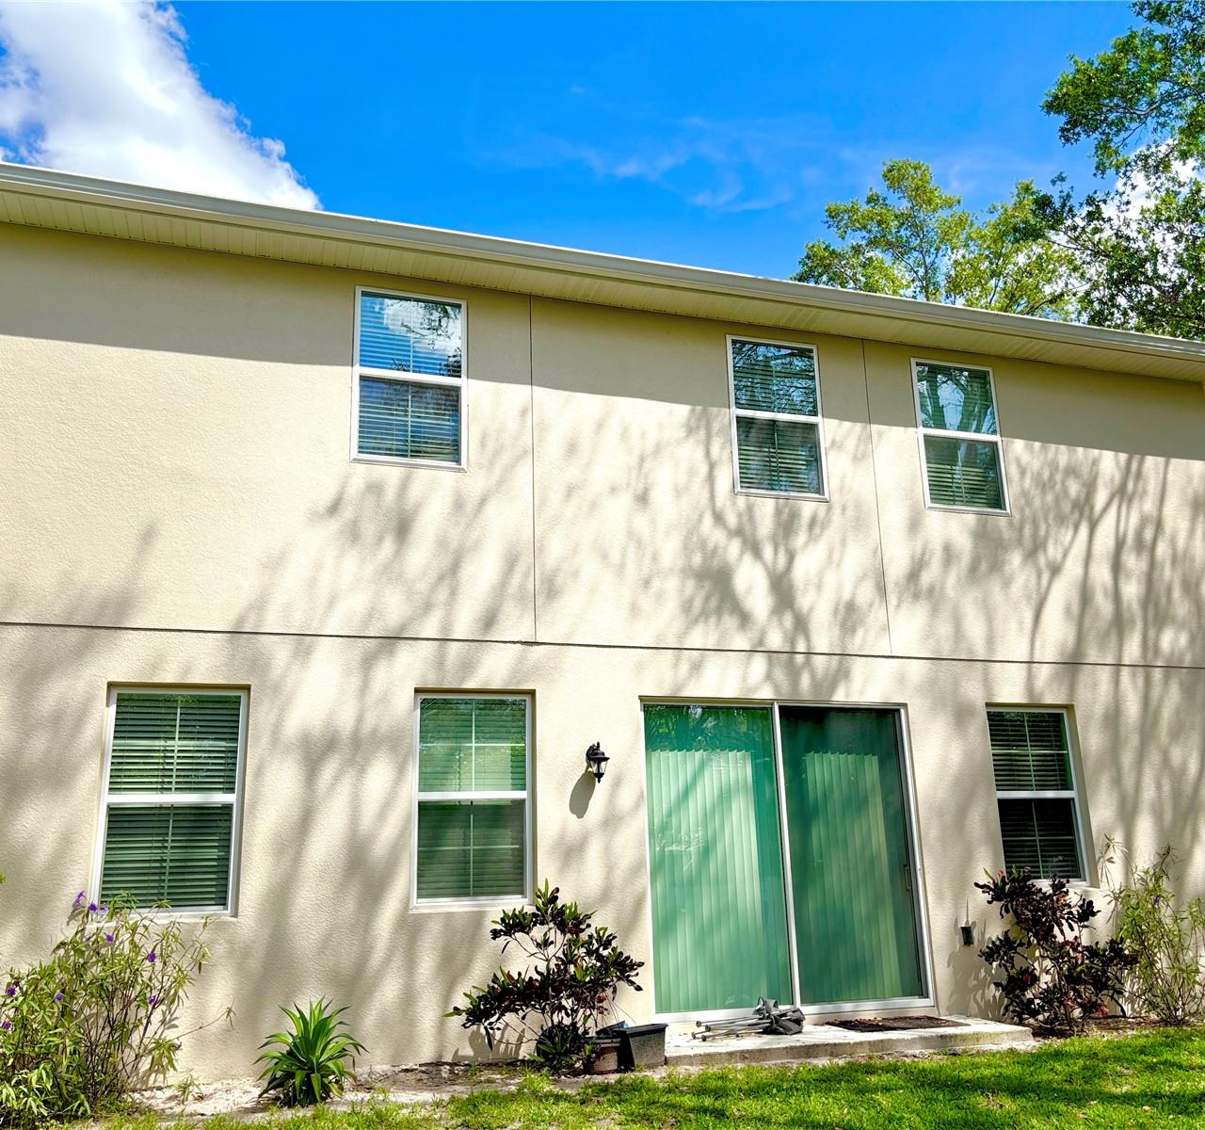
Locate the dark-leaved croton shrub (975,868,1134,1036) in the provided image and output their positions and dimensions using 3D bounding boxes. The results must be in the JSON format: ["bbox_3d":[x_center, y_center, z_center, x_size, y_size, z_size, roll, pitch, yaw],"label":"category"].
[{"bbox_3d":[3.650,3.114,9.133,1.270,1.267,1.000,3,-16,-18],"label":"dark-leaved croton shrub"}]

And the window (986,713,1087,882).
[{"bbox_3d":[3.863,2.046,10.099,0.920,1.565,0.100,3,-16,-18],"label":"window"}]

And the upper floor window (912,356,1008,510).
[{"bbox_3d":[3.395,-1.215,10.766,0.917,1.504,0.100,3,-16,-18],"label":"upper floor window"}]

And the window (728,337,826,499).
[{"bbox_3d":[1.565,-1.306,10.164,0.914,1.510,0.100,3,-16,-18],"label":"window"}]

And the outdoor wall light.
[{"bbox_3d":[-0.030,1.518,8.697,0.156,0.316,0.210,3,-16,-18],"label":"outdoor wall light"}]

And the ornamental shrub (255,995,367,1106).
[{"bbox_3d":[-1.831,3.026,7.116,0.661,0.564,0.620,3,-16,-18],"label":"ornamental shrub"}]

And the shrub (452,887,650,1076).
[{"bbox_3d":[-0.371,2.847,7.829,1.378,1.257,0.950,3,-16,-18],"label":"shrub"}]

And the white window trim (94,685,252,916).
[{"bbox_3d":[-2.981,1.635,7.867,0.920,1.570,0.100,3,-16,-18],"label":"white window trim"}]

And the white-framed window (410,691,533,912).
[{"bbox_3d":[-0.971,1.757,8.522,0.915,1.580,0.100,3,-16,-18],"label":"white-framed window"}]

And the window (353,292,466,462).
[{"bbox_3d":[-1.546,-1.488,9.149,0.907,1.508,0.100,3,-16,-18],"label":"window"}]

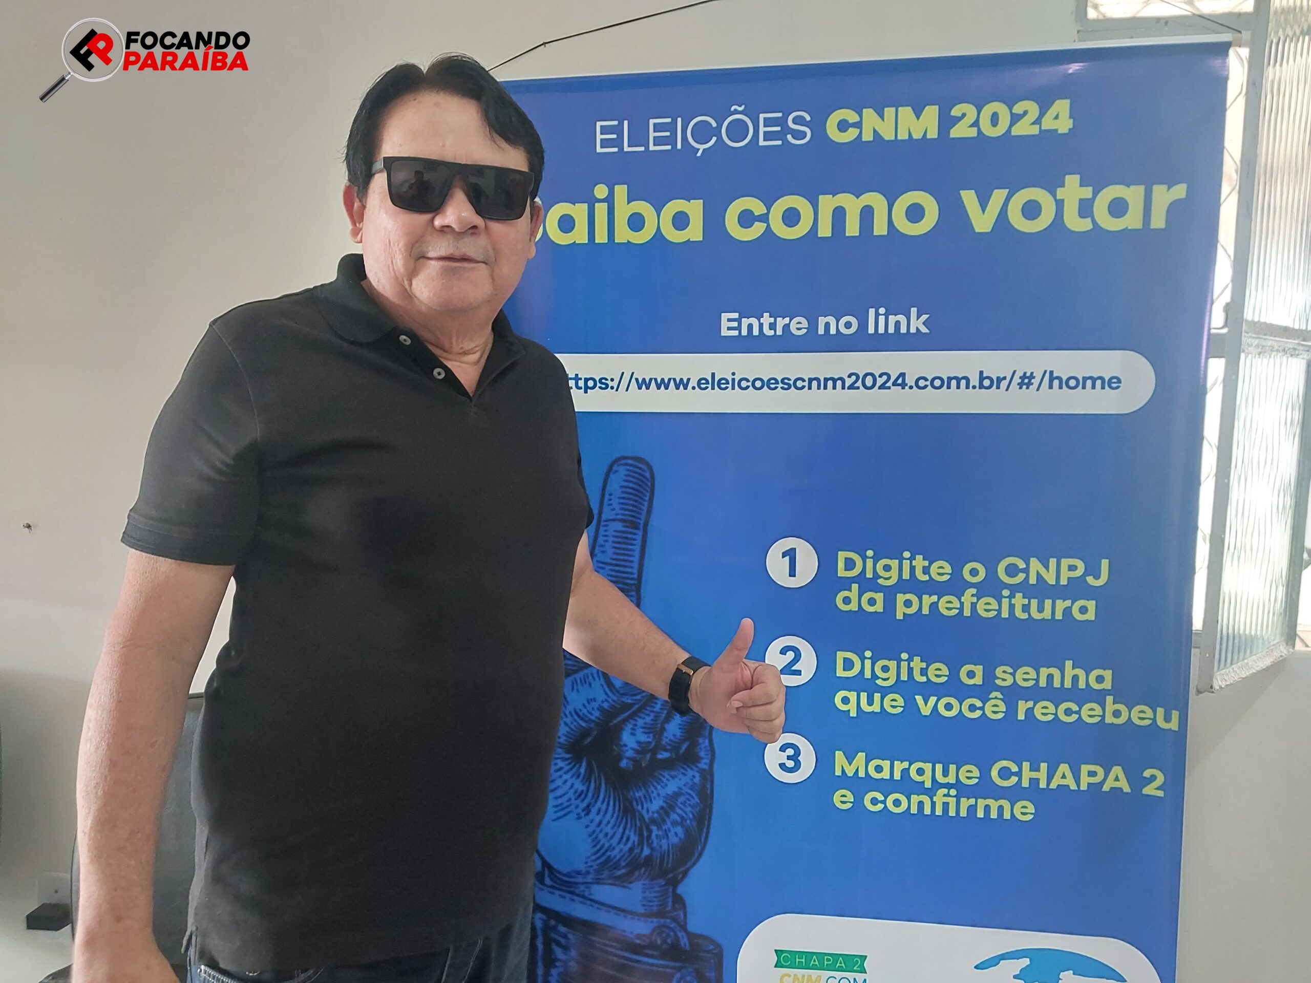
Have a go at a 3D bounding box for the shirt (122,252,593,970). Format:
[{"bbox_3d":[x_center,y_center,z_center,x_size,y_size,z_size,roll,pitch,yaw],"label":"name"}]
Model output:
[{"bbox_3d":[-0.269,0.091,1.178,0.530,0.690,0.340,0,5,-35],"label":"shirt"}]

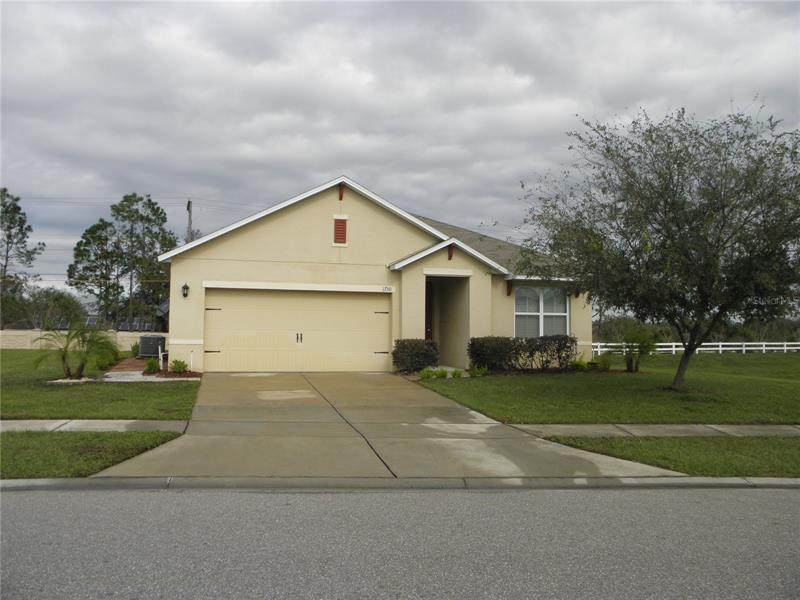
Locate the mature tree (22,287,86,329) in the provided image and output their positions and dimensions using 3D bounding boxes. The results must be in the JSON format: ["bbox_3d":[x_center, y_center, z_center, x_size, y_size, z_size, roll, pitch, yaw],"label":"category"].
[{"bbox_3d":[-38.442,1.892,72.000,7.200,6.900,7.000,1,-3,-14],"label":"mature tree"}]

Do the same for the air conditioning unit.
[{"bbox_3d":[-8.696,1.649,22.705,0.820,0.800,0.820,1,-3,-14],"label":"air conditioning unit"}]

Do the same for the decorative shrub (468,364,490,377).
[{"bbox_3d":[2.103,1.858,17.117,0.582,0.331,0.495,1,-3,-14],"label":"decorative shrub"}]

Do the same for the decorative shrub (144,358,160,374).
[{"bbox_3d":[-6.128,1.640,16.022,0.396,0.409,0.396,1,-3,-14],"label":"decorative shrub"}]

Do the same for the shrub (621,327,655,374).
[{"bbox_3d":[7.317,1.519,19.853,1.104,1.411,1.049,1,-3,-14],"label":"shrub"}]

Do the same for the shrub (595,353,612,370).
[{"bbox_3d":[6.425,1.942,20.430,0.568,0.568,0.540,1,-3,-14],"label":"shrub"}]

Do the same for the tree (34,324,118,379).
[{"bbox_3d":[-7.168,1.152,14.339,1.861,1.219,1.675,1,-3,-14],"label":"tree"}]

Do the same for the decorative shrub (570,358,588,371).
[{"bbox_3d":[5.502,1.962,19.833,0.552,0.398,0.524,1,-3,-14],"label":"decorative shrub"}]

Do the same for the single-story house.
[{"bbox_3d":[-1.416,-0.419,24.459,12.800,5.550,14.600,1,-3,-14],"label":"single-story house"}]

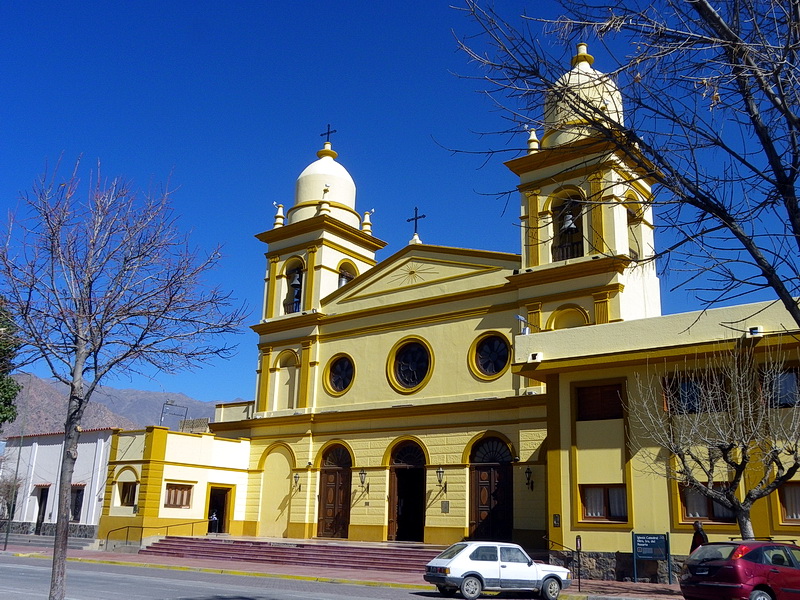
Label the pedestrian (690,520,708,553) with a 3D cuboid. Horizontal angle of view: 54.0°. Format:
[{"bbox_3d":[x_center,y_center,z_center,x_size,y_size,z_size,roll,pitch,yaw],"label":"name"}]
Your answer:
[{"bbox_3d":[7.153,6.137,18.800,0.380,1.700,0.500,-11,-20,37],"label":"pedestrian"}]

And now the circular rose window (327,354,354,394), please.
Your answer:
[{"bbox_3d":[-3.626,4.605,48.356,2.287,2.287,0.300,-11,-20,37],"label":"circular rose window"}]

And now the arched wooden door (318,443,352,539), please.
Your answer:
[{"bbox_3d":[-3.749,11.316,46.614,2.585,5.427,0.250,-11,-20,37],"label":"arched wooden door"}]

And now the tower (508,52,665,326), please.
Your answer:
[{"bbox_3d":[10.323,-5.175,43.397,6.762,20.285,6.662,-11,-20,37],"label":"tower"}]

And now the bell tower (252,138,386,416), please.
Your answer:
[{"bbox_3d":[-5.557,-1.882,55.253,6.762,20.782,6.662,-11,-20,37],"label":"bell tower"}]

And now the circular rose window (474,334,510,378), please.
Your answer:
[{"bbox_3d":[4.898,3.016,41.936,2.287,2.287,0.300,-11,-20,37],"label":"circular rose window"}]

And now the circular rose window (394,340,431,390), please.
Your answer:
[{"bbox_3d":[0.657,3.750,45.148,2.834,2.834,0.300,-11,-20,37],"label":"circular rose window"}]

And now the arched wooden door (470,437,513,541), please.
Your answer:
[{"bbox_3d":[4.714,9.771,40.231,2.640,5.359,0.250,-11,-20,37],"label":"arched wooden door"}]

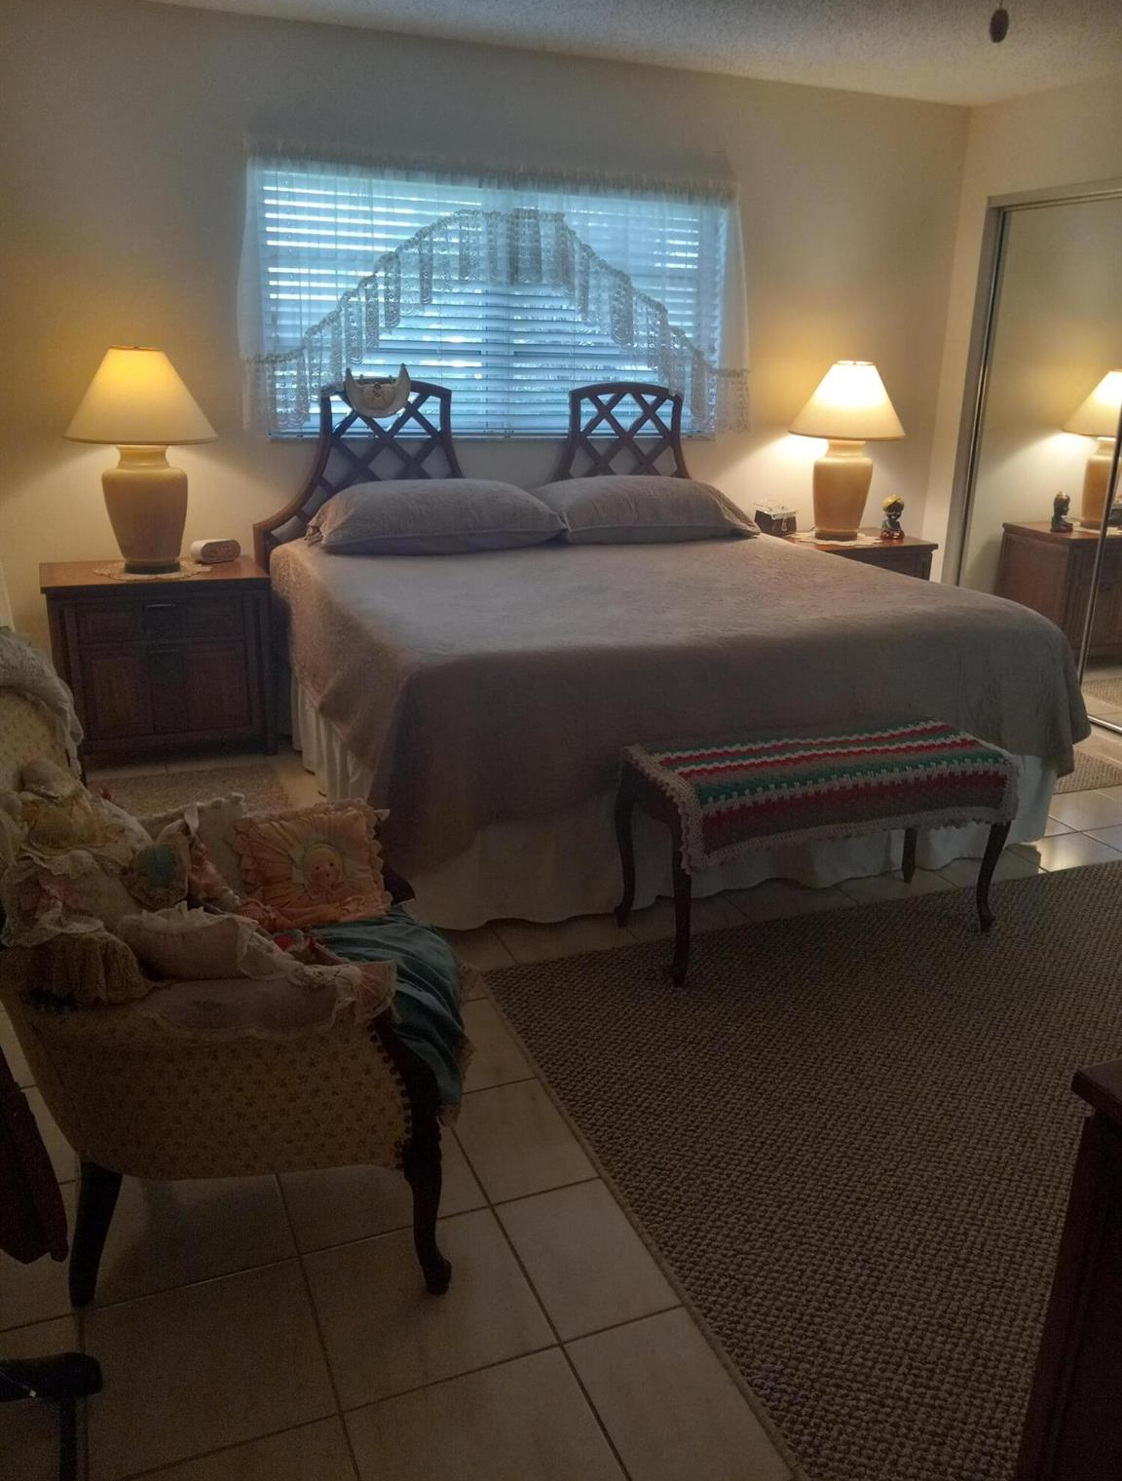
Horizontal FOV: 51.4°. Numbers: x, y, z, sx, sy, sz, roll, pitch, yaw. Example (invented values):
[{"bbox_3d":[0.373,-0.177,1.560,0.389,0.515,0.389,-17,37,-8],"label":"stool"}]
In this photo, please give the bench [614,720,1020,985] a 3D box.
[{"bbox_3d":[0.625,0.258,2.888,0.918,0.458,0.371,-6,19,-21],"label":"bench"}]

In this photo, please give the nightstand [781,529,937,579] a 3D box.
[{"bbox_3d":[1.178,-0.567,5.201,0.730,0.650,0.512,-6,19,-21],"label":"nightstand"}]

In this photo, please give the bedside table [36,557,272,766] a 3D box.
[{"bbox_3d":[-1.430,-0.285,4.196,0.730,0.650,0.512,-6,19,-21],"label":"bedside table"}]

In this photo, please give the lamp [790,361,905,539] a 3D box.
[{"bbox_3d":[1.226,-1.241,5.022,0.474,0.746,0.474,-6,19,-21],"label":"lamp"}]

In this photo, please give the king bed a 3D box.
[{"bbox_3d":[0.194,-0.502,3.874,2.064,1.296,2.096,-6,19,-21],"label":"king bed"}]

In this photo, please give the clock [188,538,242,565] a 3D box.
[{"bbox_3d":[-1.262,-0.689,4.263,0.144,0.082,0.086,-15,24,-42],"label":"clock"}]

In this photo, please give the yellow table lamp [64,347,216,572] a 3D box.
[{"bbox_3d":[-1.433,-0.954,3.997,0.474,0.746,0.474,-6,19,-21],"label":"yellow table lamp"}]

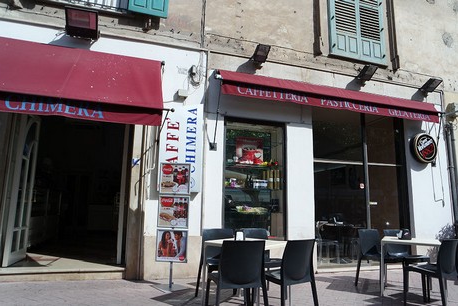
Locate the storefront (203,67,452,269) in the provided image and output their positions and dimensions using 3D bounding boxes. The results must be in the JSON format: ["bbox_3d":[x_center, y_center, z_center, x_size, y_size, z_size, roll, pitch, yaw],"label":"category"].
[{"bbox_3d":[2.214,0.418,5.726,5.450,3.420,0.600,3,-9,-18],"label":"storefront"}]

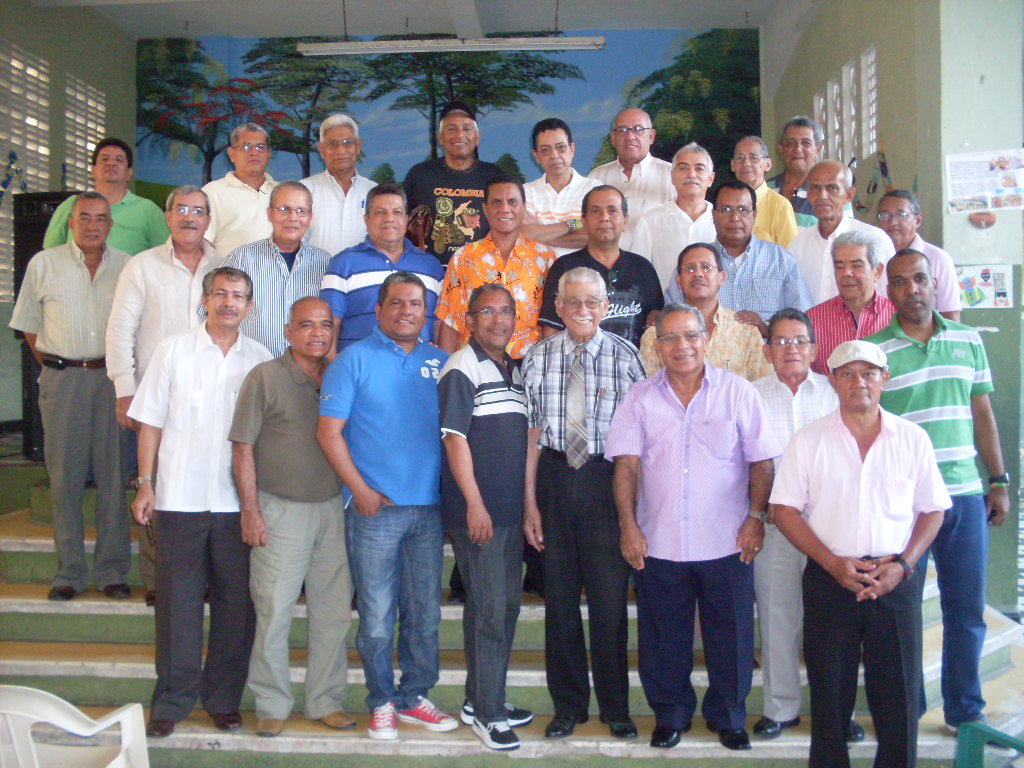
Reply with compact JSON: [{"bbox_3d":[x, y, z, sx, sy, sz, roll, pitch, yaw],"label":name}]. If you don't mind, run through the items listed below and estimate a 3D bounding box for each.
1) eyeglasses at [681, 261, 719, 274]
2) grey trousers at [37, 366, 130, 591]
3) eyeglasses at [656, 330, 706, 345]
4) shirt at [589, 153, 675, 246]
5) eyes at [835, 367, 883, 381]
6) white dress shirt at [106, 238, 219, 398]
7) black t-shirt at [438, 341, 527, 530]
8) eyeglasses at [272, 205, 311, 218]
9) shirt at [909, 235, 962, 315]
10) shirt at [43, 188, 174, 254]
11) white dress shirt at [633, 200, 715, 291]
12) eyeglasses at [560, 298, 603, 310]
[{"bbox_3d":[0.727,-0.452,4.360,0.140,0.045,0.140,0,-5,9],"label":"eyeglasses"},{"bbox_3d":[-1.799,0.393,4.720,0.380,0.930,0.270,0,2,-18],"label":"grey trousers"},{"bbox_3d":[0.606,-0.166,4.020,0.147,0.046,0.145,-5,1,7],"label":"eyeglasses"},{"bbox_3d":[0.555,-0.717,5.180,0.490,0.690,0.280,0,1,5],"label":"shirt"},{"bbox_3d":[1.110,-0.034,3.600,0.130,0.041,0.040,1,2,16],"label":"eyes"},{"bbox_3d":[-1.444,-0.253,4.780,0.560,0.700,0.310,-1,1,-22],"label":"white dress shirt"},{"bbox_3d":[-0.079,0.189,4.120,0.460,0.690,0.290,-1,2,-36],"label":"black t-shirt"},{"bbox_3d":[-0.910,-0.712,4.640,0.145,0.046,0.130,-1,2,-19],"label":"eyeglasses"},{"bbox_3d":[1.724,-0.338,4.900,0.500,0.660,0.290,0,1,25],"label":"shirt"},{"bbox_3d":[-1.905,-0.590,5.280,0.590,0.660,0.300,-1,1,-14],"label":"shirt"},{"bbox_3d":[0.781,-0.465,5.000,0.500,0.700,0.280,0,1,10],"label":"white dress shirt"},{"bbox_3d":[0.255,-0.287,4.060,0.145,0.043,0.130,0,2,0],"label":"eyeglasses"}]

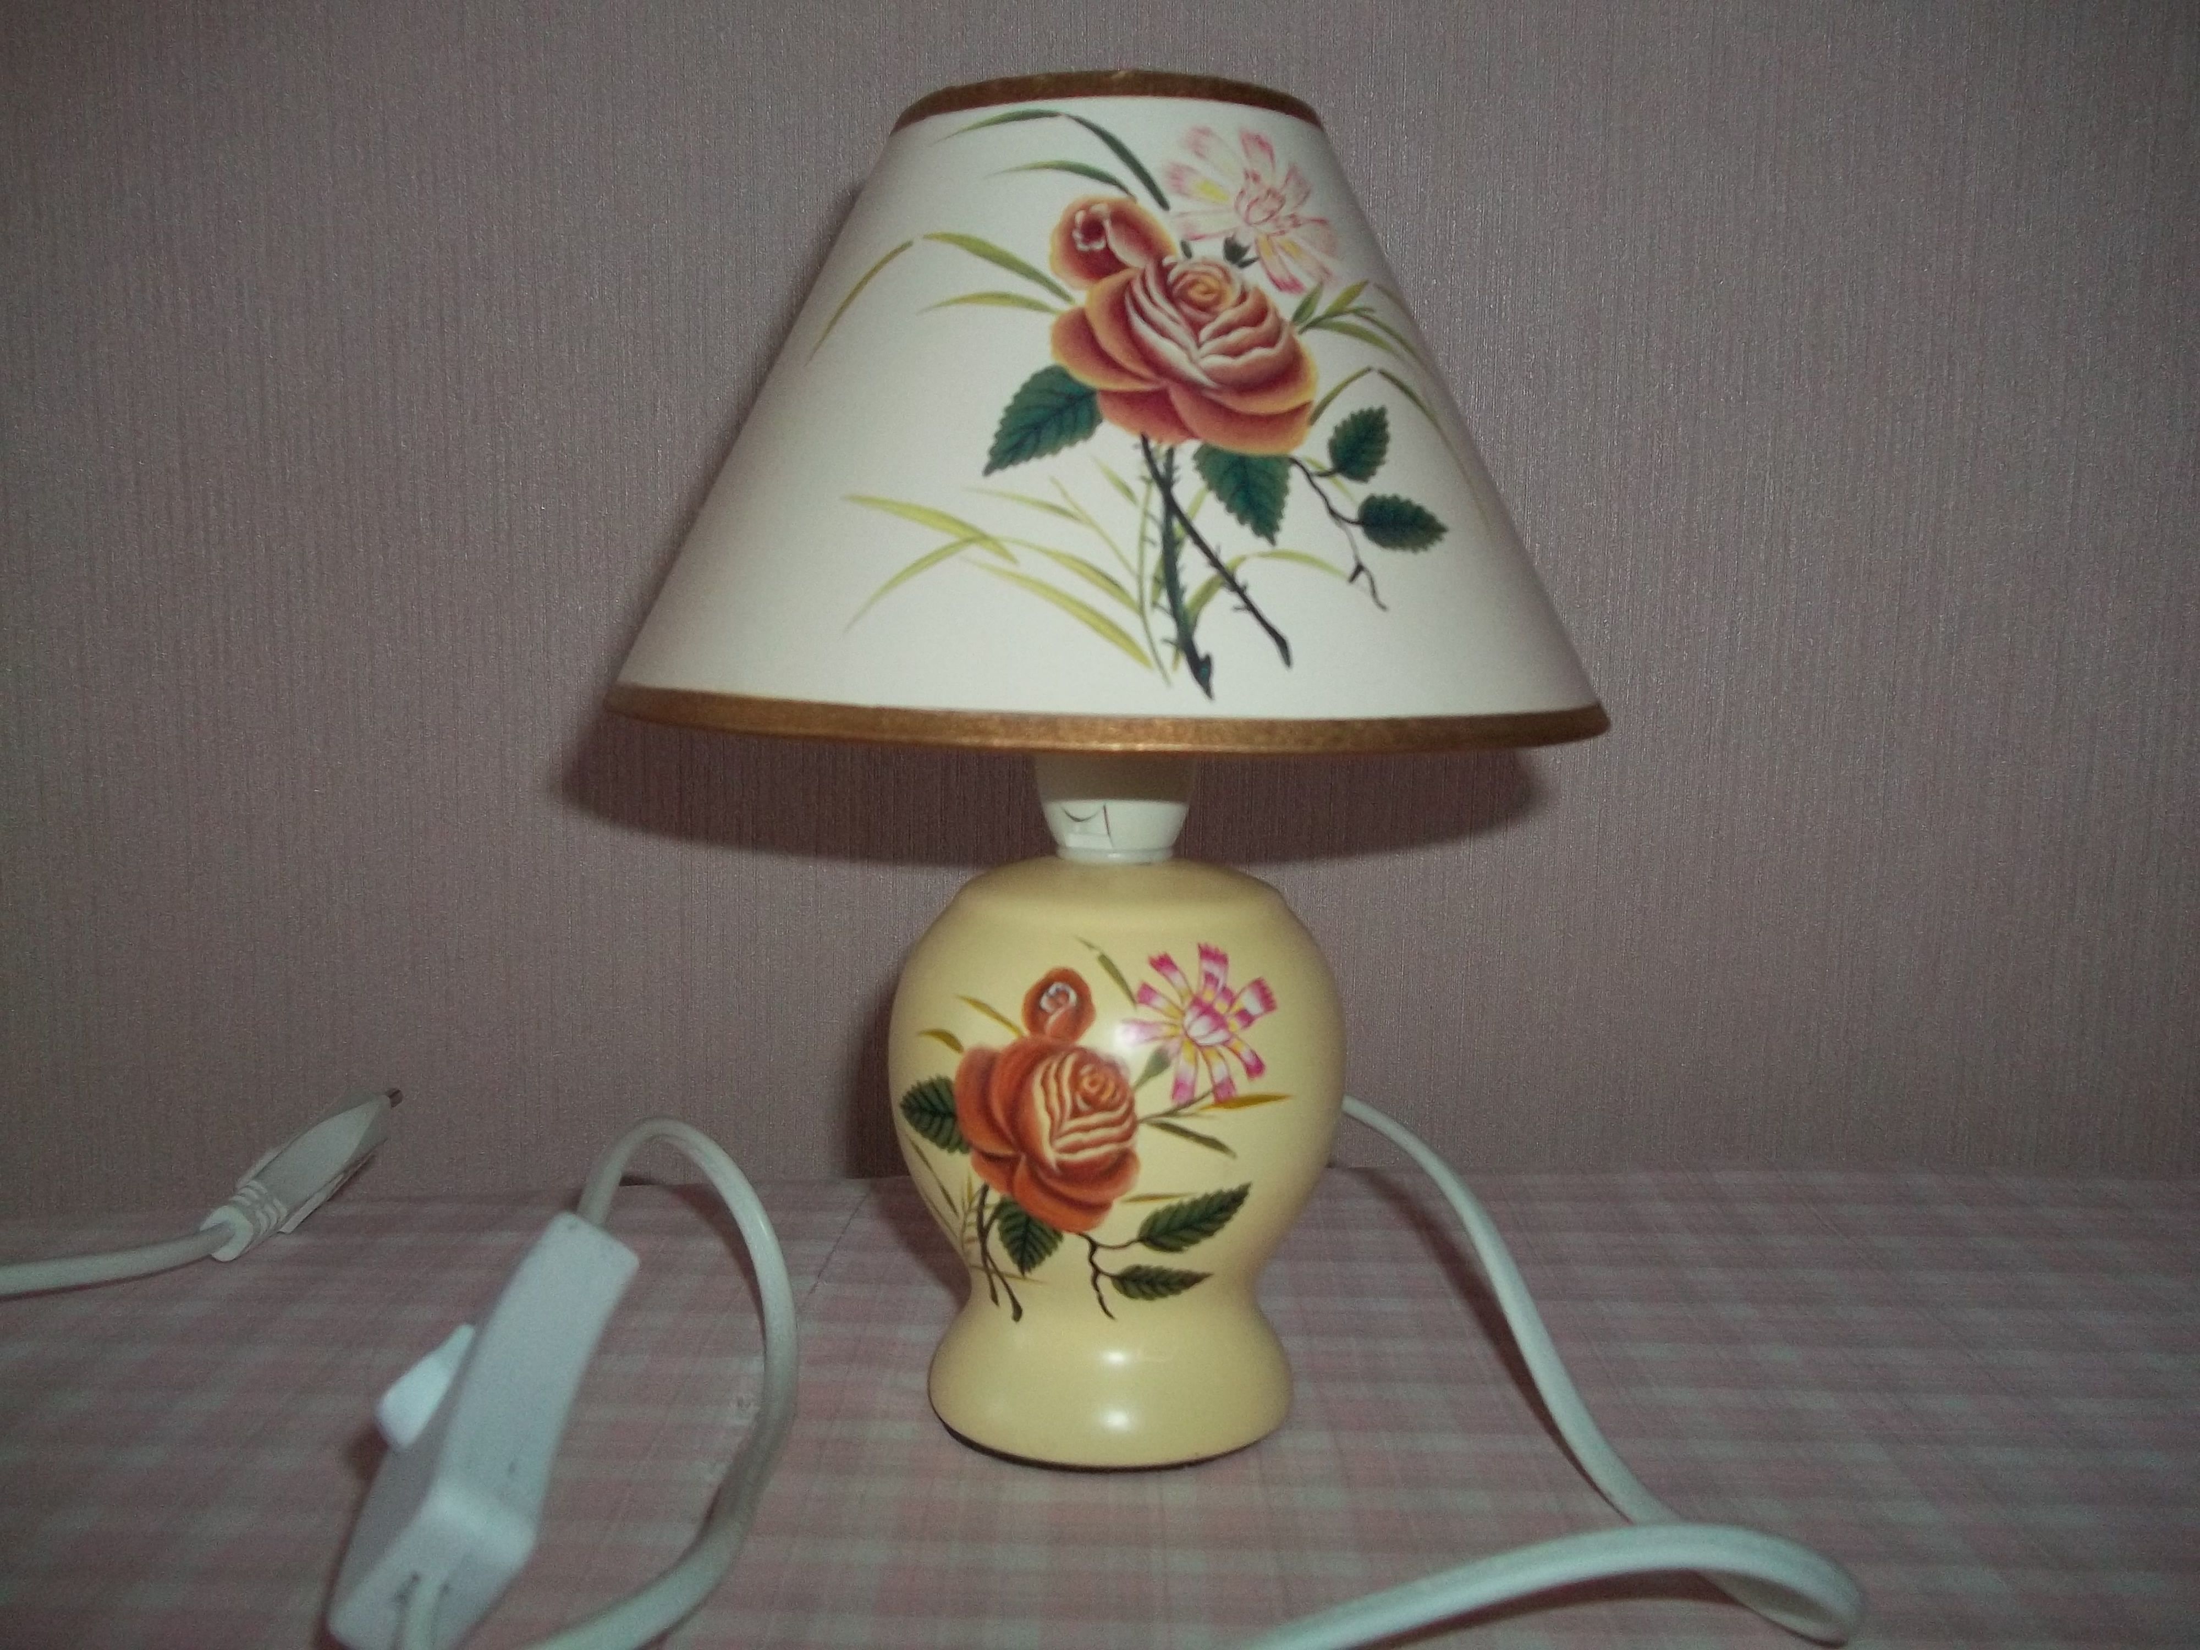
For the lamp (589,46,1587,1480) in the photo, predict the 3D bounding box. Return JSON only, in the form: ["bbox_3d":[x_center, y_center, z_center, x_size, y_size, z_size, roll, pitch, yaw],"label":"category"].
[{"bbox_3d":[0.001,-0.007,0.383,0.183,0.241,0.183,0,8,-2],"label":"lamp"}]

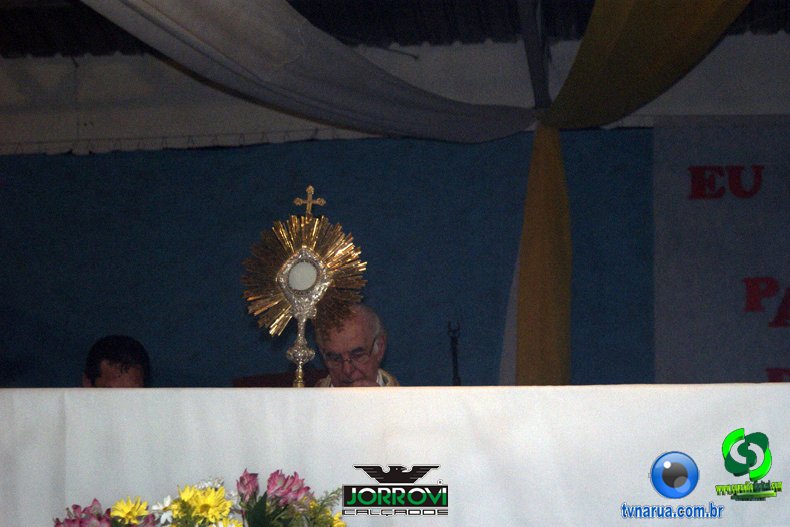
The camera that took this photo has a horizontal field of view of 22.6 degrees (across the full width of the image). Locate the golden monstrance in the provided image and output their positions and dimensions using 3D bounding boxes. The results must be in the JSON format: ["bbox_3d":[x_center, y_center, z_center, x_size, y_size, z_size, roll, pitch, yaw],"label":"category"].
[{"bbox_3d":[-0.220,0.106,4.750,0.298,0.585,0.155,2,-7,2],"label":"golden monstrance"}]

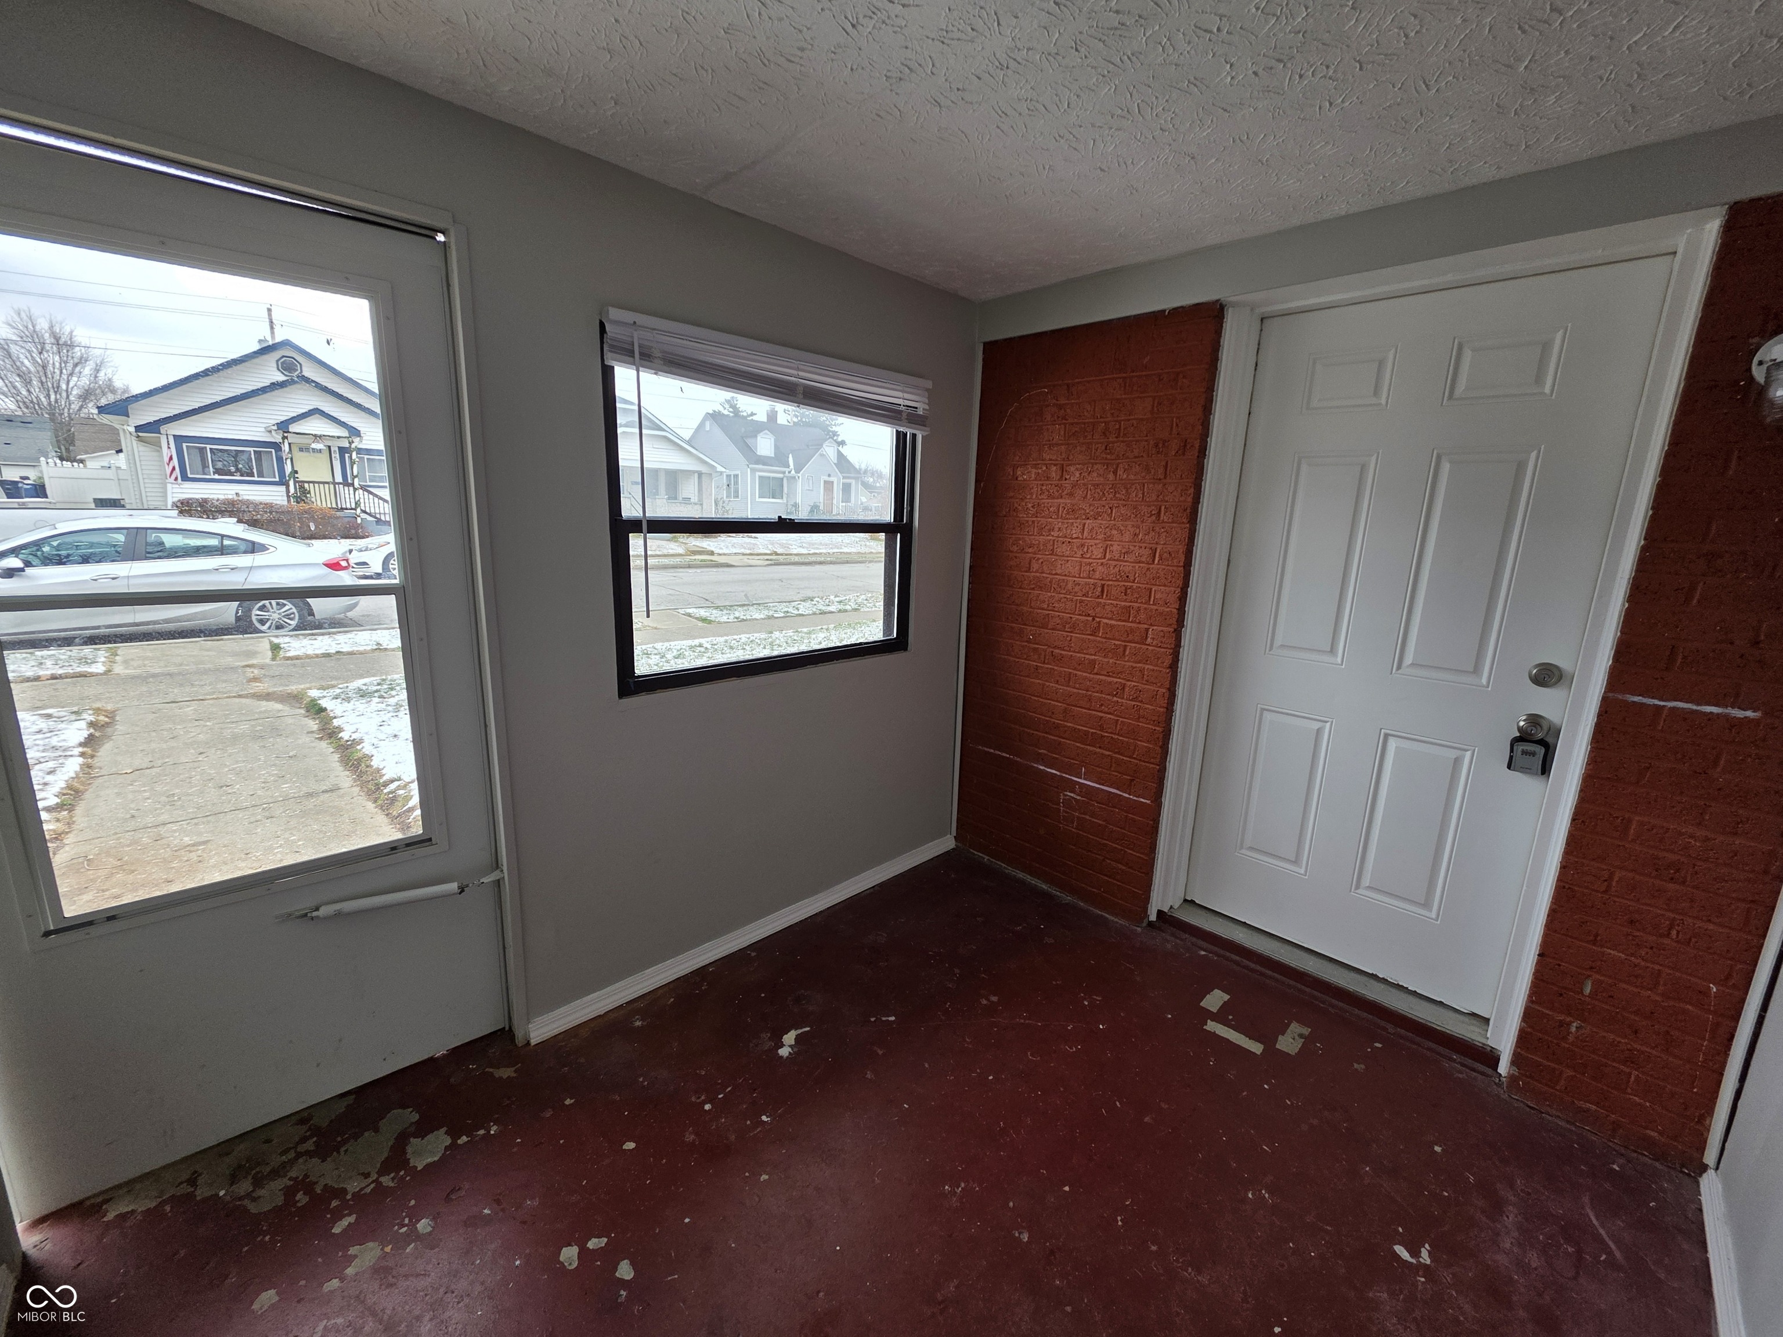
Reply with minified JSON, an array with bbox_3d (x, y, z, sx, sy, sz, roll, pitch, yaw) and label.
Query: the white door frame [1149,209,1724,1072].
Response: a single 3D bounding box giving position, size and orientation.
[{"bbox_3d":[1.404,-0.015,2.009,1.020,2.160,0.140,13,17,42],"label":"white door frame"}]

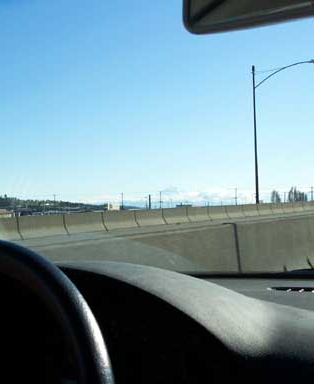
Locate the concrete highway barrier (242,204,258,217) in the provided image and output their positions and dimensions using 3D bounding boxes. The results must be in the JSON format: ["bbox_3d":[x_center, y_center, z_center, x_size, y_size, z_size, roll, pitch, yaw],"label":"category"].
[{"bbox_3d":[7.298,1.395,47.734,0.600,0.840,3.050,-2,-1,31],"label":"concrete highway barrier"}]

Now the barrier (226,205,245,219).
[{"bbox_3d":[5.747,1.398,45.107,0.600,0.840,3.050,-2,-1,31],"label":"barrier"}]

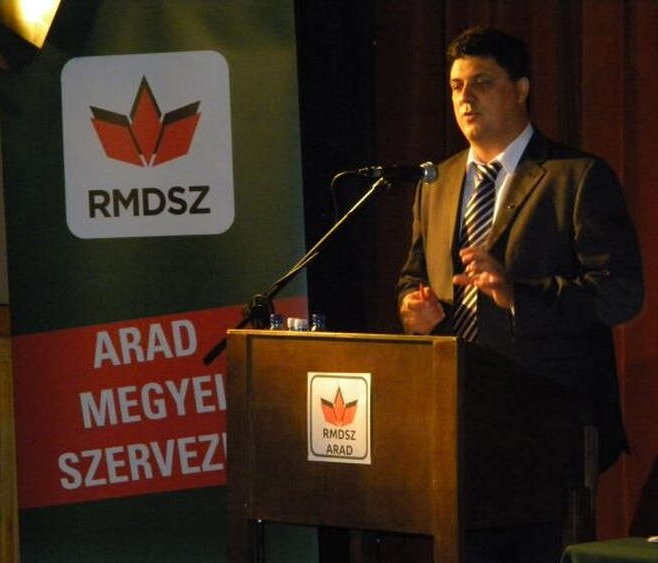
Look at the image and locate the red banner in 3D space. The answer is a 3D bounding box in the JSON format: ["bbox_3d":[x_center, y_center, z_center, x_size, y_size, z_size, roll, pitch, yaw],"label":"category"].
[{"bbox_3d":[-0.456,0.332,8.704,0.866,0.561,0.020,-2,0,17],"label":"red banner"}]

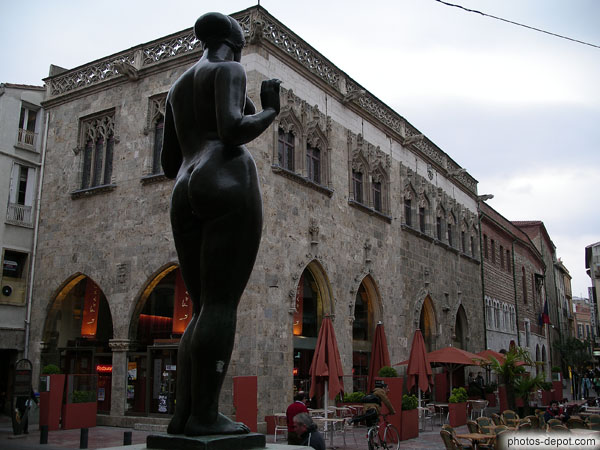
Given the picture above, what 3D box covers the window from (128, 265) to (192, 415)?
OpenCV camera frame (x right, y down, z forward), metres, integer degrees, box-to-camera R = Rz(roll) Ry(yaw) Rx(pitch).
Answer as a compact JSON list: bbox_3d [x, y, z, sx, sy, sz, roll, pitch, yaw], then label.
[{"bbox_3d":[-4.050,3.671,20.772,3.600,4.850,0.450,-8,-15,31],"label":"window"}]

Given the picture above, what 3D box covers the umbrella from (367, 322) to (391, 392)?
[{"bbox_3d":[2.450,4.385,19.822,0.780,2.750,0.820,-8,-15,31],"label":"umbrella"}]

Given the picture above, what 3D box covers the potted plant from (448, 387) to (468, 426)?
[{"bbox_3d":[5.979,6.907,24.506,0.340,1.427,1.250,-8,-14,32],"label":"potted plant"}]

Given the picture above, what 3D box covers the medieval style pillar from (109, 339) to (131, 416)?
[{"bbox_3d":[-6.014,5.126,21.738,0.800,2.520,0.600,-8,-15,31],"label":"medieval style pillar"}]

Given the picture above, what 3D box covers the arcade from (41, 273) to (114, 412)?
[{"bbox_3d":[-8.158,4.459,24.503,4.050,5.350,0.700,-8,-15,31],"label":"arcade"}]

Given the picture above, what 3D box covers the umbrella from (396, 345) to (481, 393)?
[{"bbox_3d":[6.095,6.315,25.545,3.400,3.026,3.400,-8,-14,32],"label":"umbrella"}]

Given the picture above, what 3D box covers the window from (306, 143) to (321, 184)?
[{"bbox_3d":[0.433,-2.202,23.584,0.250,1.360,0.920,-8,-15,31],"label":"window"}]

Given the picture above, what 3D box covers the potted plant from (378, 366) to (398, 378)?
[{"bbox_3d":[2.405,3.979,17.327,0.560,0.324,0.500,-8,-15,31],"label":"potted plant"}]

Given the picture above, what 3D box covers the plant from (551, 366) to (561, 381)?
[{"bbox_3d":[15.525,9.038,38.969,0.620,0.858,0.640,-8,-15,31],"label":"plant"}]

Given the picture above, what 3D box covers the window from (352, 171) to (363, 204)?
[{"bbox_3d":[2.308,-1.539,26.489,0.250,1.340,0.900,-8,-15,31],"label":"window"}]

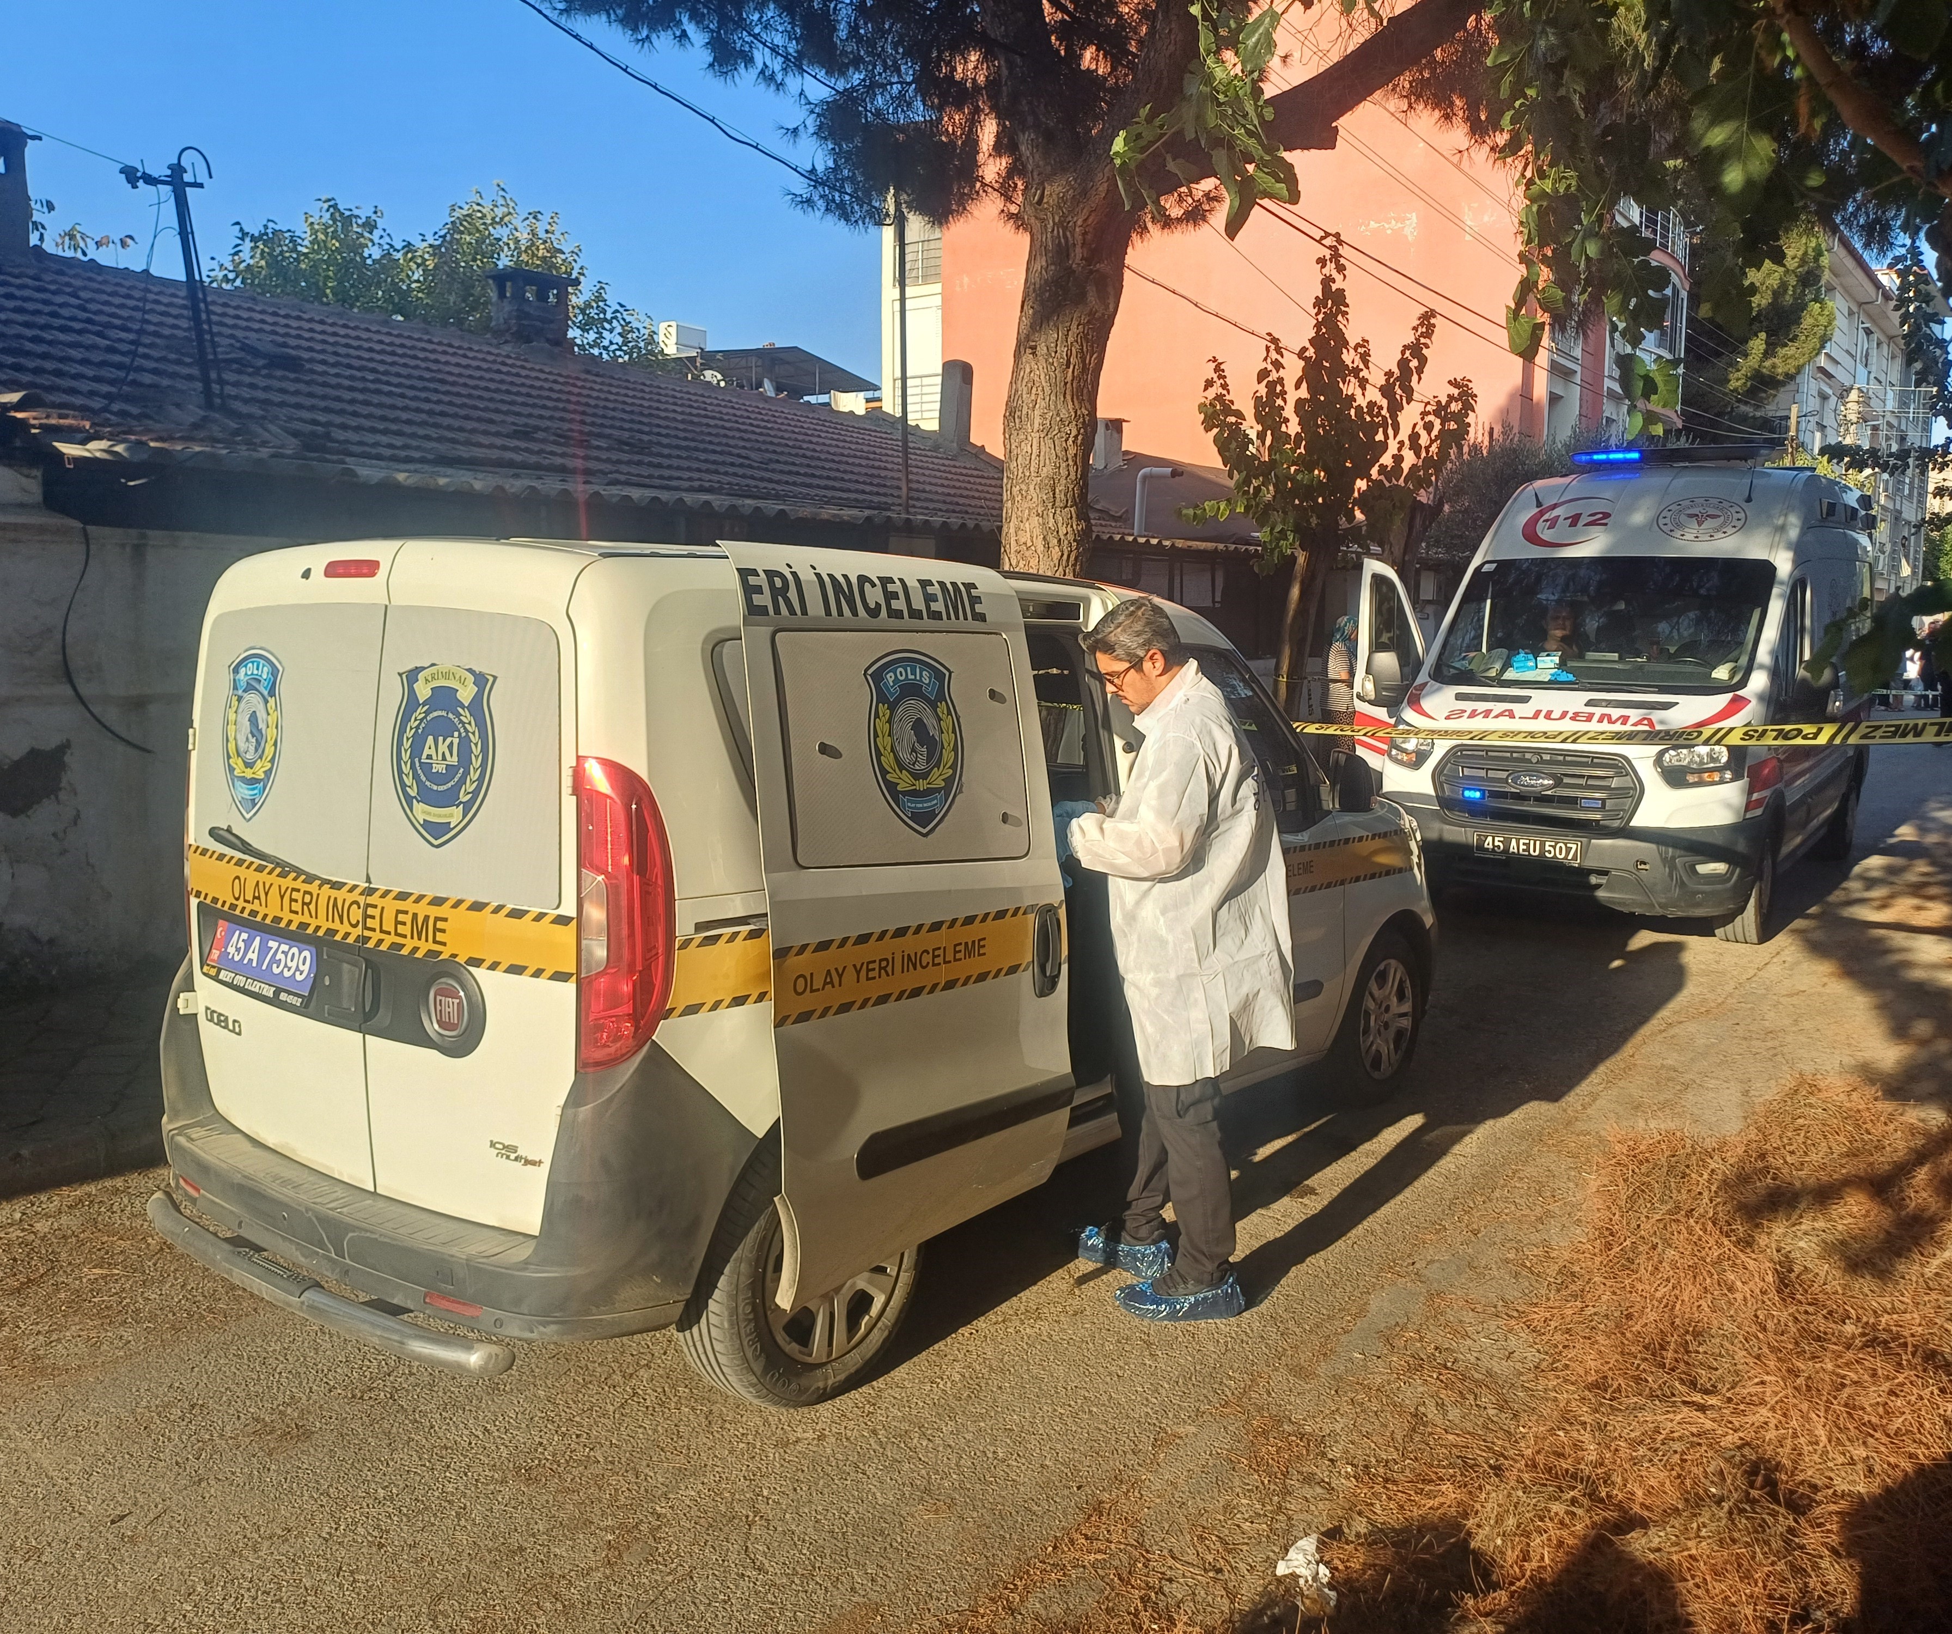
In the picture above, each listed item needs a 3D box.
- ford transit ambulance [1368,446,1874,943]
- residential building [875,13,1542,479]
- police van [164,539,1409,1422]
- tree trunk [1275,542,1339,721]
[{"bbox_3d":[4.550,-0.941,10.460,2.180,2.760,5.980,6,9,35],"label":"ford transit ambulance"},{"bbox_3d":[7.391,-9.814,34.670,14.100,14.500,12.500,6,9,37],"label":"residential building"},{"bbox_3d":[-0.040,0.144,4.870,1.900,1.850,4.390,6,9,38],"label":"police van"},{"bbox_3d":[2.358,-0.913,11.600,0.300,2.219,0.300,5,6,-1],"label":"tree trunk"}]

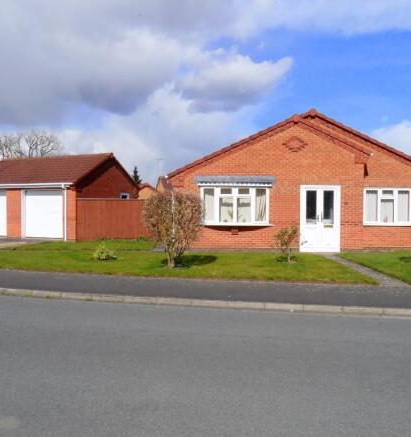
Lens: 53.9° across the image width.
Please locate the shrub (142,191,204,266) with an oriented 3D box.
[{"bbox_3d":[-0.813,0.286,9.950,1.470,1.860,1.350,0,1,0],"label":"shrub"}]

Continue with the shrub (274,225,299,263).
[{"bbox_3d":[2.225,0.674,11.100,0.660,1.050,0.600,0,1,0],"label":"shrub"}]

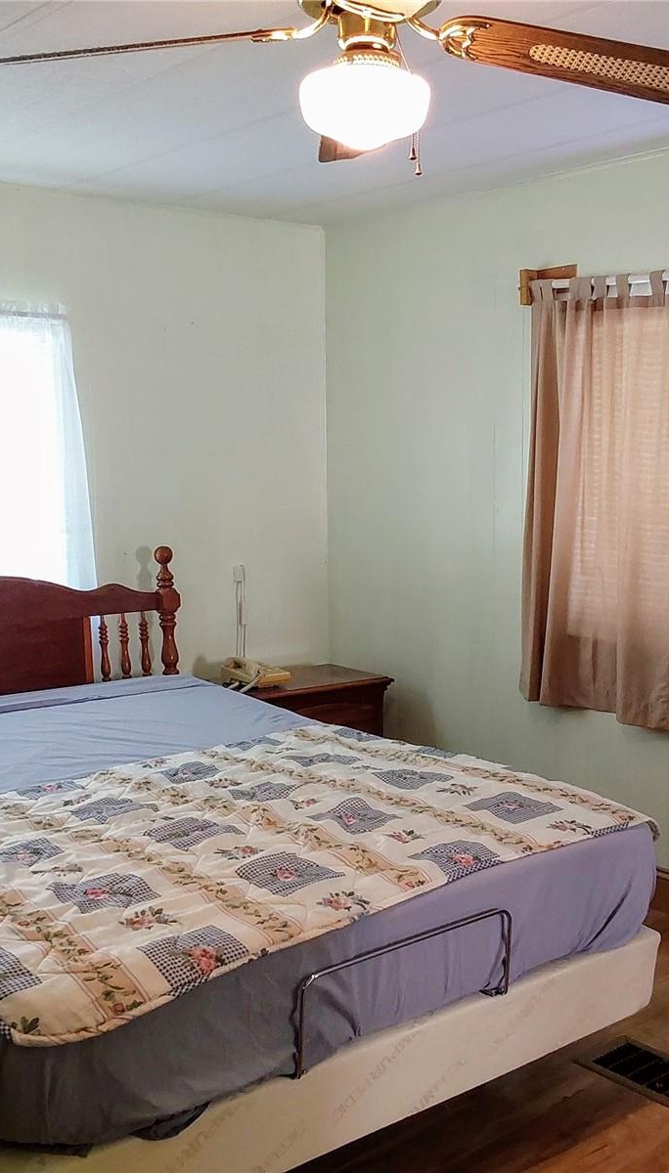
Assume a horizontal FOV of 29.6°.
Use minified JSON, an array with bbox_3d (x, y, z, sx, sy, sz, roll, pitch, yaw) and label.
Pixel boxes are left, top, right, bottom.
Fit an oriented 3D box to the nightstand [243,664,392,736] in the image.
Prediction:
[{"bbox_3d":[-0.147,0.652,4.639,0.636,0.608,0.427,-6,8,-41],"label":"nightstand"}]

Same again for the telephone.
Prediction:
[{"bbox_3d":[-0.268,0.304,4.599,0.209,0.099,0.189,4,8,39],"label":"telephone"}]

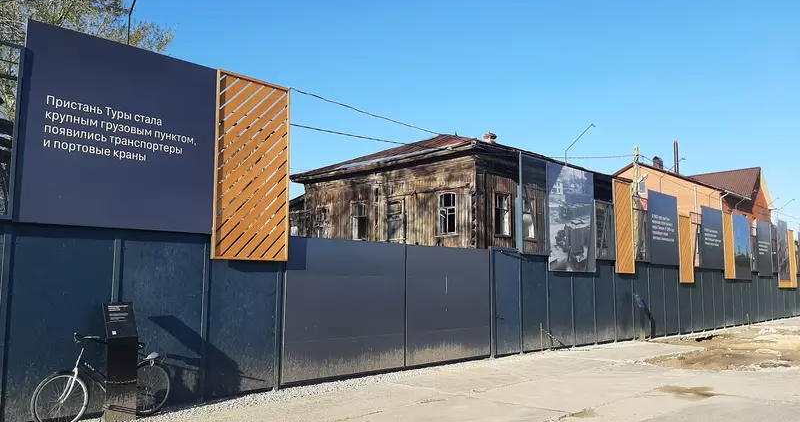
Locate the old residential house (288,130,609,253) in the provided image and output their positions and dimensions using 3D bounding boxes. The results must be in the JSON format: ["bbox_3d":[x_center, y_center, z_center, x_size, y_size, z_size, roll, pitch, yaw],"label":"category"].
[{"bbox_3d":[3.084,0.806,28.128,10.831,8.349,12.173,-6,-9,44],"label":"old residential house"}]

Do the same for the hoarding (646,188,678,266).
[{"bbox_3d":[9.116,0.630,20.816,0.100,2.412,2.539,-6,-9,44],"label":"hoarding"}]

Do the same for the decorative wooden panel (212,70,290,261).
[{"bbox_3d":[-2.312,-0.652,9.385,0.120,2.838,1.292,-6,-9,44],"label":"decorative wooden panel"}]

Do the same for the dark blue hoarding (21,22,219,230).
[{"bbox_3d":[-3.661,-0.982,8.039,0.100,2.463,2.473,-6,-9,44],"label":"dark blue hoarding"}]

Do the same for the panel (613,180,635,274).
[{"bbox_3d":[6.877,0.496,18.576,0.120,2.837,1.347,-6,-9,44],"label":"panel"}]

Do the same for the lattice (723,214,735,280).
[{"bbox_3d":[14.052,1.492,25.741,0.120,2.823,1.277,-6,-9,44],"label":"lattice"}]

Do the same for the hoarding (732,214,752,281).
[{"bbox_3d":[15.369,1.654,27.044,0.100,2.819,2.301,-6,-9,44],"label":"hoarding"}]

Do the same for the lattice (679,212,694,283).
[{"bbox_3d":[10.516,1.417,22.164,0.120,2.460,1.260,-6,-9,44],"label":"lattice"}]

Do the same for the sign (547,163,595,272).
[{"bbox_3d":[4.640,0.238,16.321,0.100,2.812,2.504,-6,-9,44],"label":"sign"}]

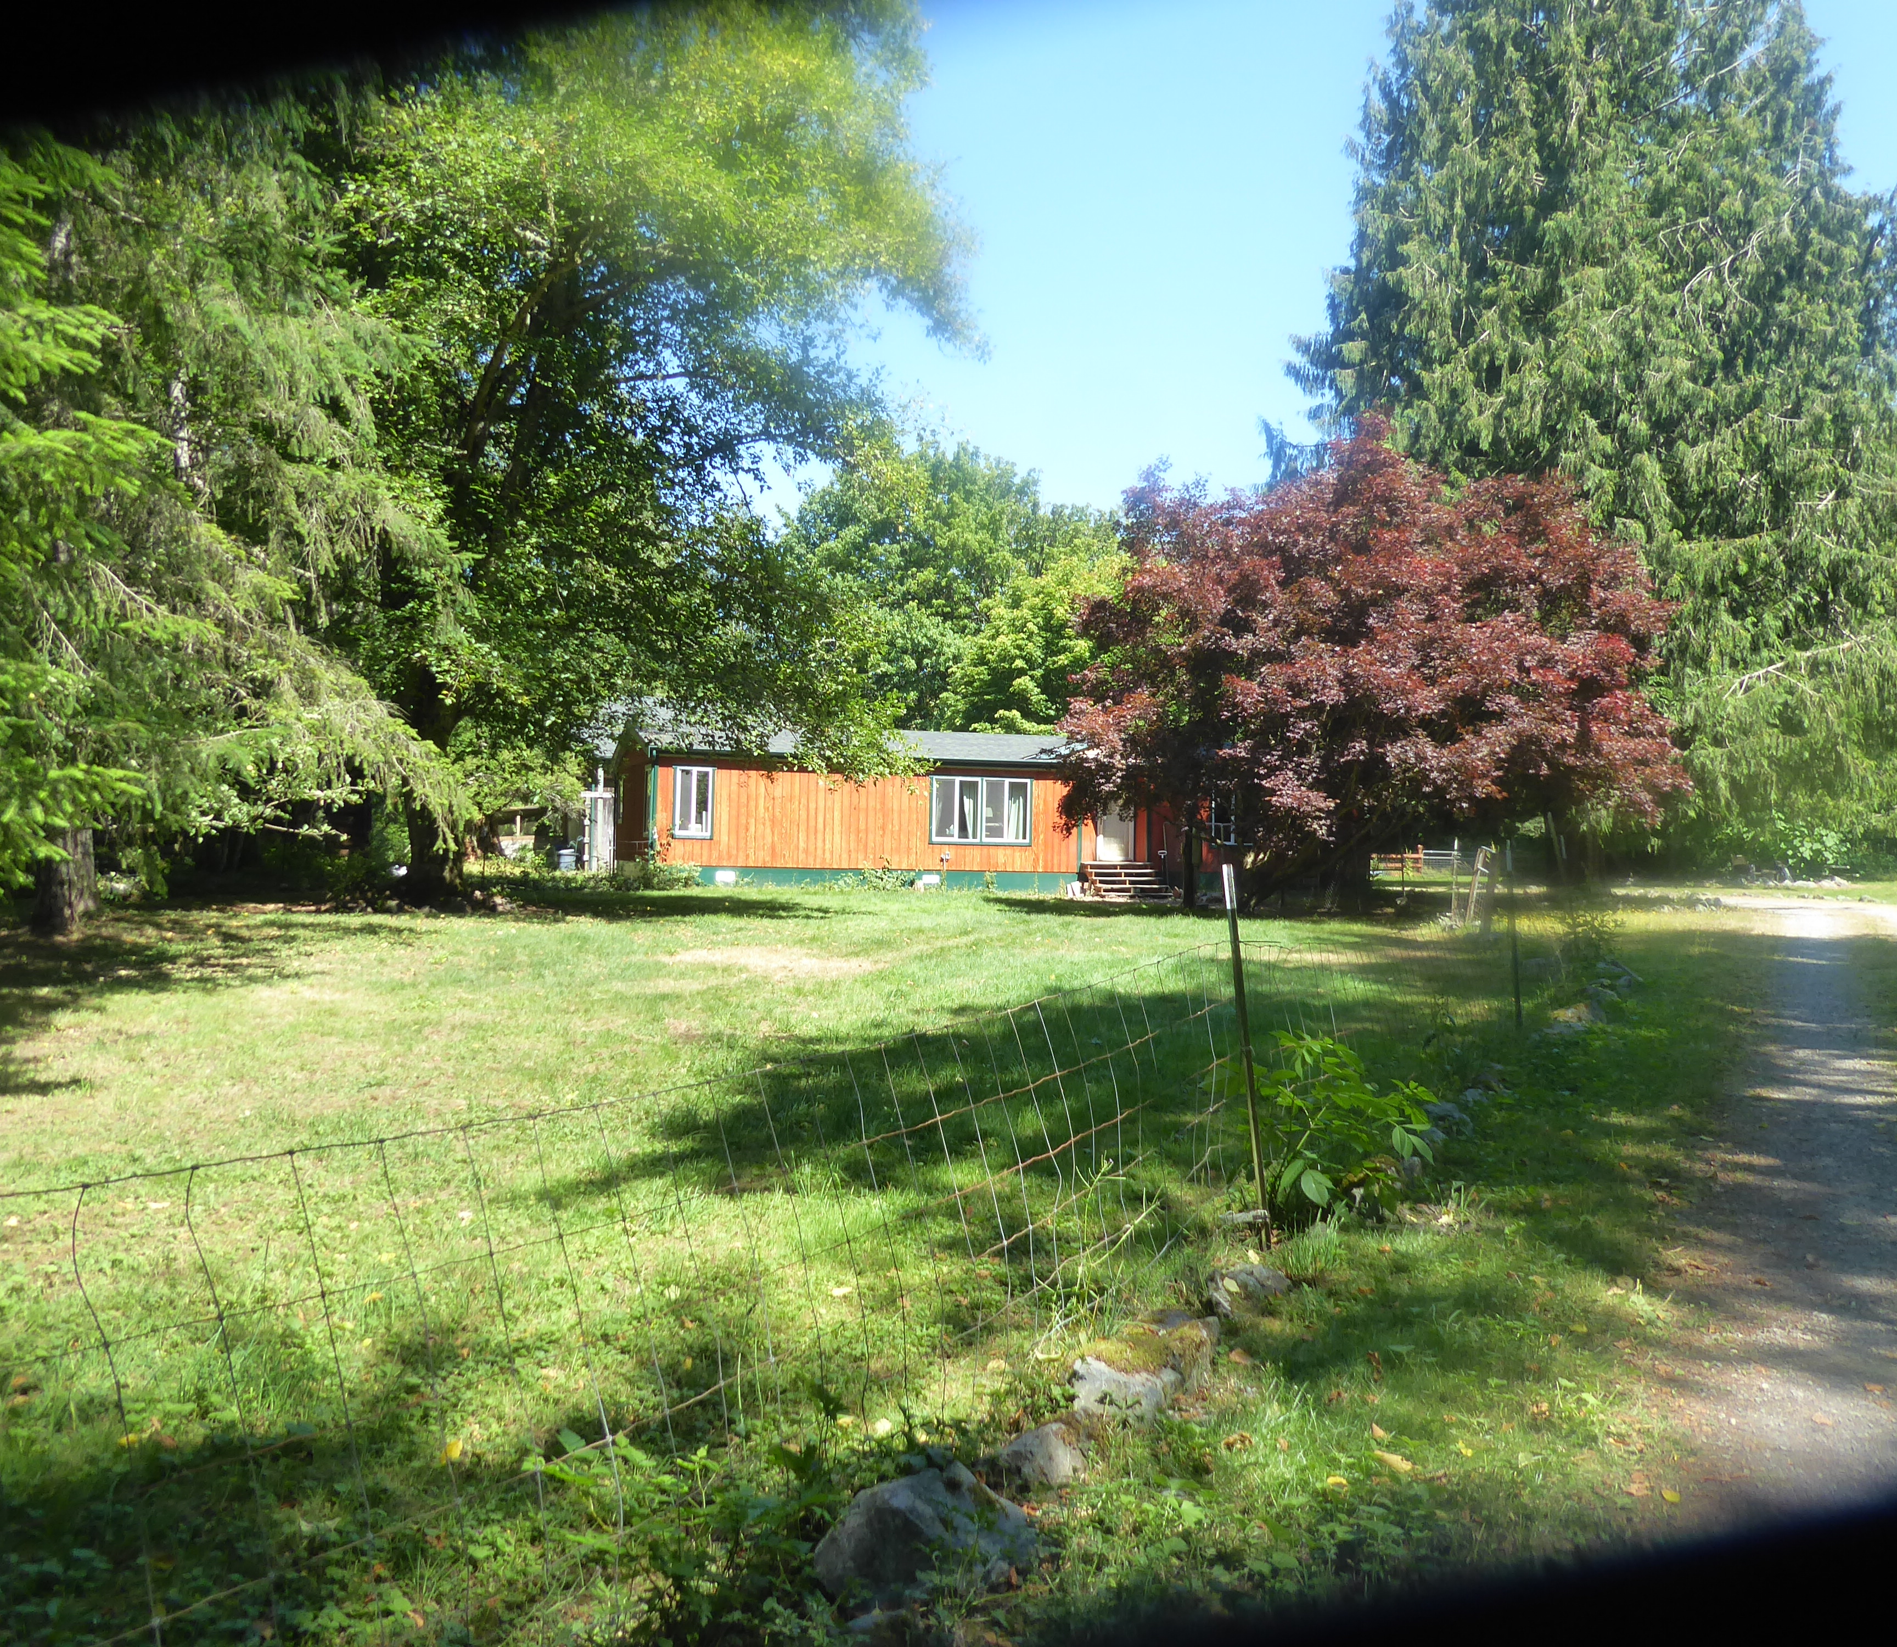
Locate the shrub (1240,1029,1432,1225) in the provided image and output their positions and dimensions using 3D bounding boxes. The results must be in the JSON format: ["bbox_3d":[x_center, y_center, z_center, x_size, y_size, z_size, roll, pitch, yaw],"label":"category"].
[{"bbox_3d":[1.440,1.060,5.820,0.710,0.710,0.680,1,0,0],"label":"shrub"}]

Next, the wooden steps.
[{"bbox_3d":[4.330,1.420,38.350,1.620,0.920,1.450,1,0,-17],"label":"wooden steps"}]

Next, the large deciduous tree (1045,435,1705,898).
[{"bbox_3d":[8.950,-3.300,33.500,13.200,10.300,12.000,1,0,0],"label":"large deciduous tree"}]

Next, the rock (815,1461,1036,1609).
[{"bbox_3d":[-0.045,1.310,3.020,0.420,0.220,0.330,1,0,0],"label":"rock"}]

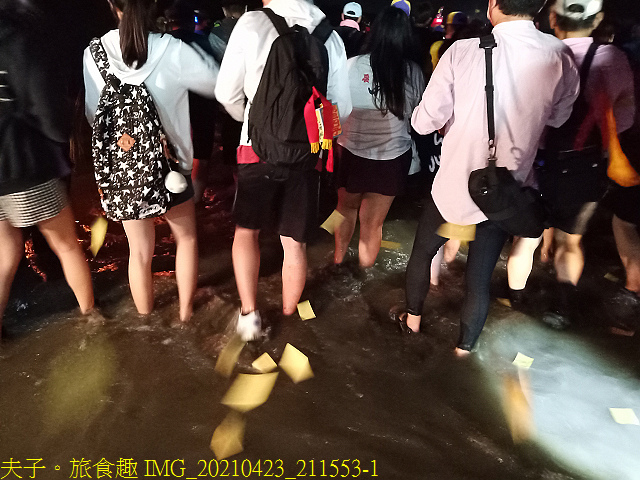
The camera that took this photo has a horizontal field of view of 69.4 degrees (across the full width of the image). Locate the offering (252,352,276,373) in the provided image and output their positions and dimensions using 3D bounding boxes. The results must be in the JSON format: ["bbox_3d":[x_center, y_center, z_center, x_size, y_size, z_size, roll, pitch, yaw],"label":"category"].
[{"bbox_3d":[-0.235,0.537,1.991,0.092,0.010,0.085,23,32,39],"label":"offering"}]

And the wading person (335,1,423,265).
[{"bbox_3d":[0.321,-0.408,2.590,0.470,1.600,0.340,4,25,5],"label":"wading person"}]

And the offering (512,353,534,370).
[{"bbox_3d":[0.906,0.539,2.053,0.075,0.010,0.093,18,29,32],"label":"offering"}]

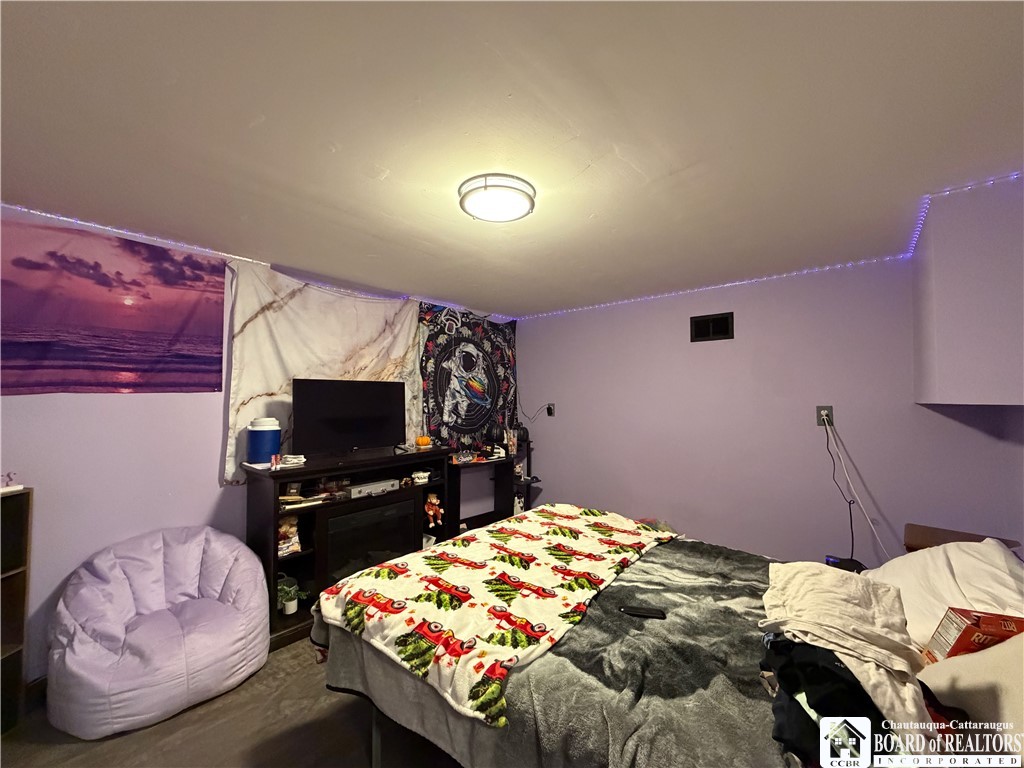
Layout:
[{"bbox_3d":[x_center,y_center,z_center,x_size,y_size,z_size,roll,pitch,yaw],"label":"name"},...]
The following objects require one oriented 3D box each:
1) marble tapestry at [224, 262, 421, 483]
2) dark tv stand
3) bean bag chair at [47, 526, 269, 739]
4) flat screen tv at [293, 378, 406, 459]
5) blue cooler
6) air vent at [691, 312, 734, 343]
[{"bbox_3d":[-1.129,-0.054,2.764,0.045,1.247,1.300,-1,-2,41],"label":"marble tapestry"},{"bbox_3d":[-0.967,0.907,2.623,0.375,0.899,1.187,-1,-2,41],"label":"dark tv stand"},{"bbox_3d":[-1.519,1.007,1.861,0.565,0.645,0.735,-1,-2,41],"label":"bean bag chair"},{"bbox_3d":[-0.968,0.219,2.550,0.150,0.476,0.729,-1,-2,41],"label":"flat screen tv"},{"bbox_3d":[-1.367,0.312,2.296,0.163,0.254,0.163,-1,-2,41],"label":"blue cooler"},{"bbox_3d":[1.418,-0.400,2.945,0.290,0.184,0.017,-1,-2,41],"label":"air vent"}]

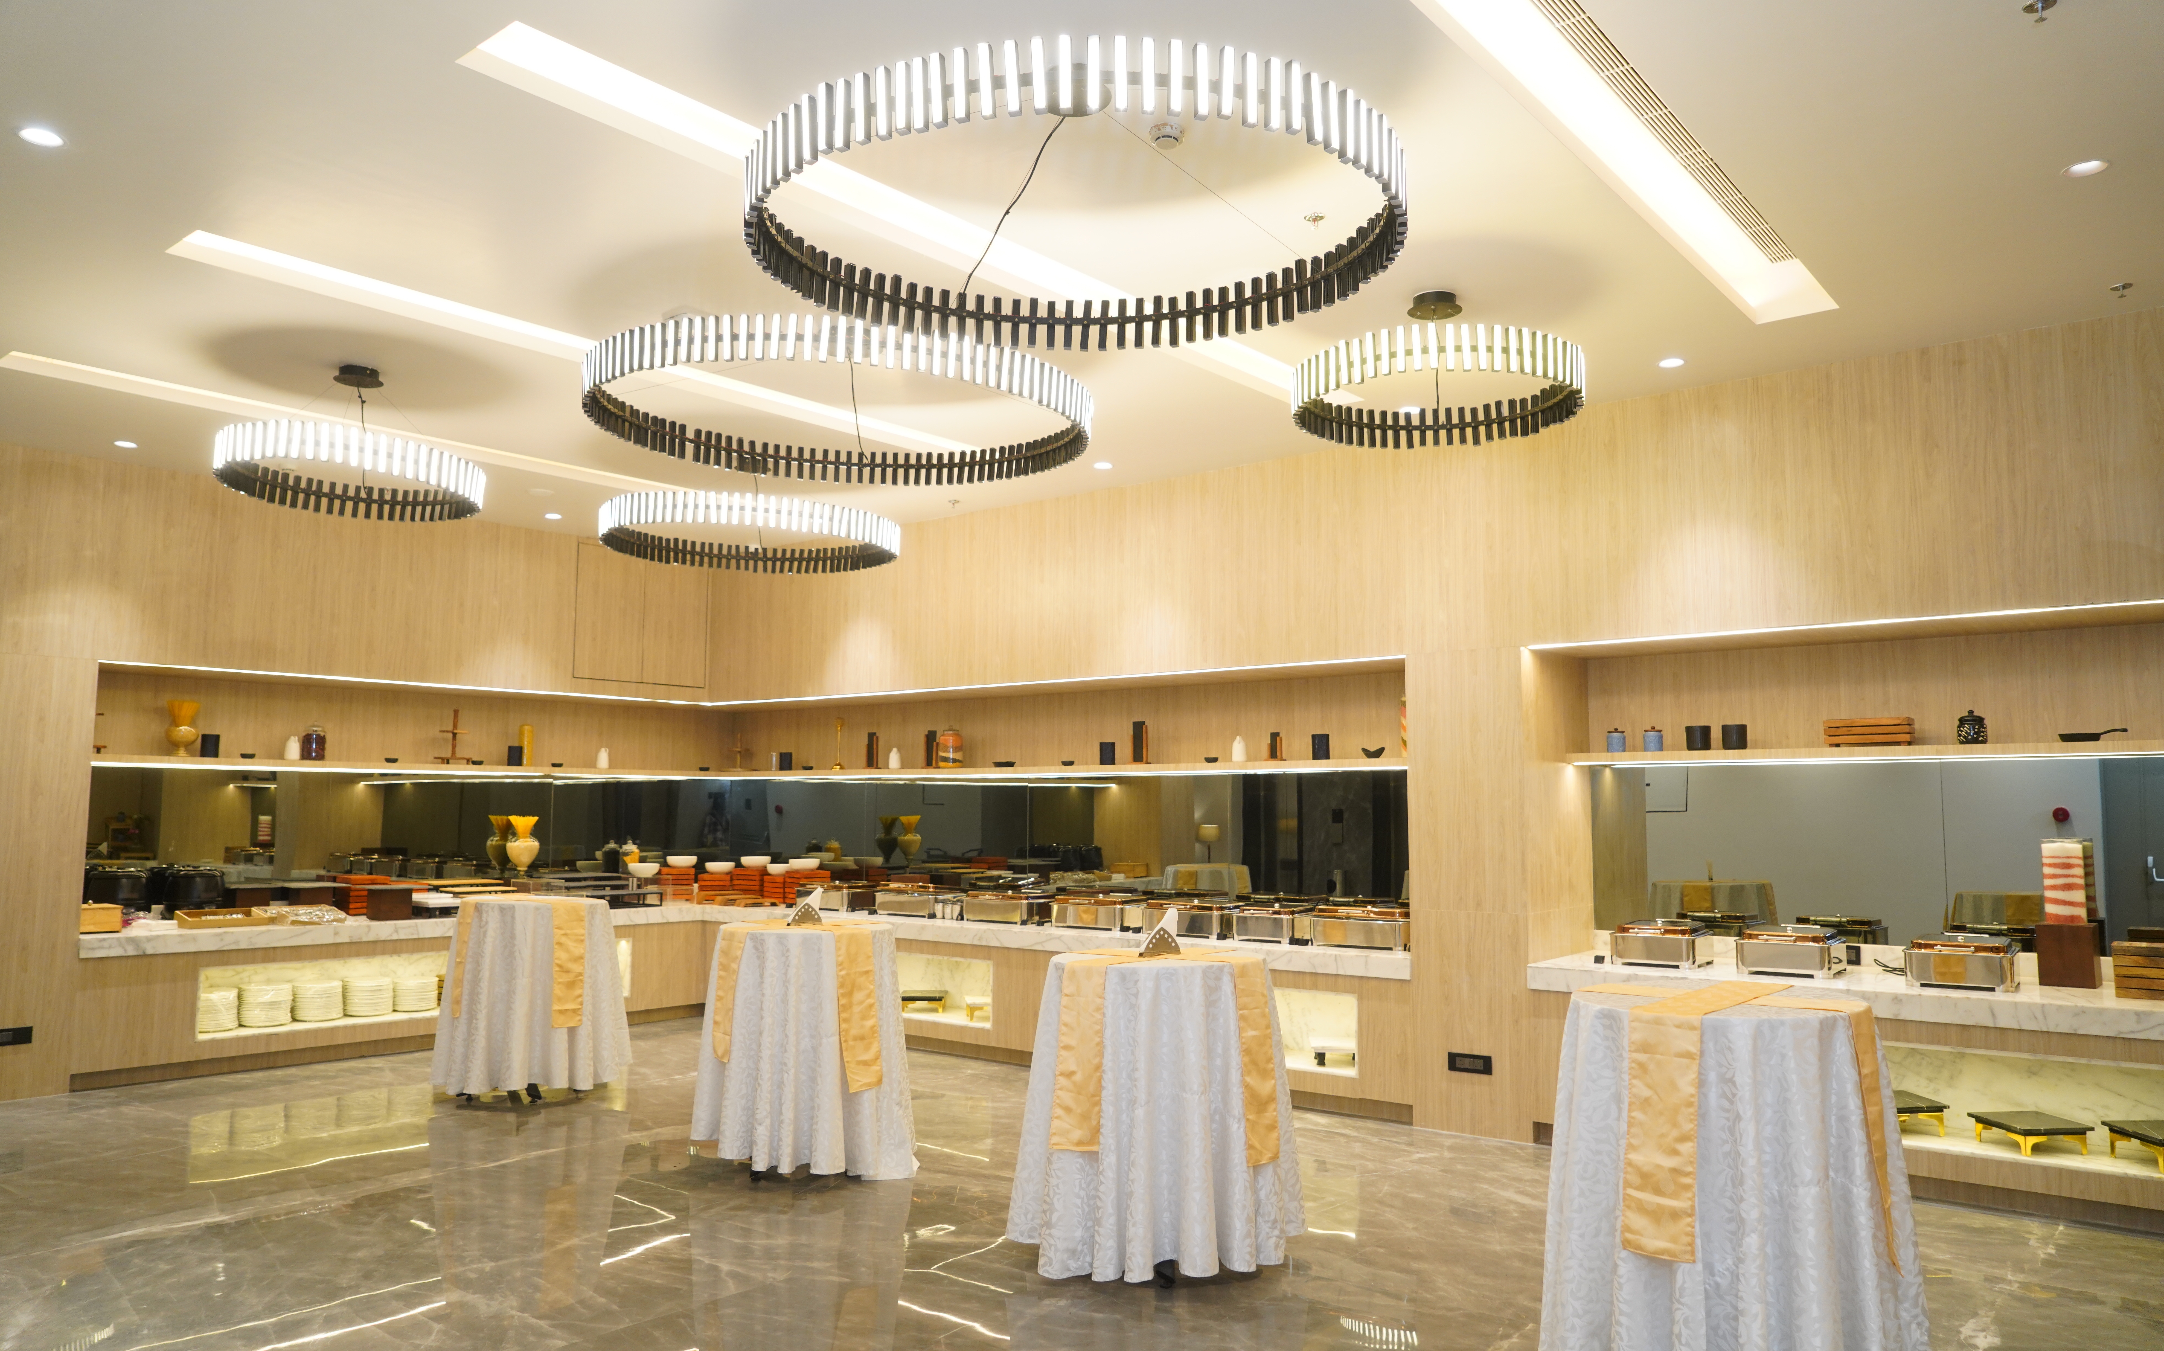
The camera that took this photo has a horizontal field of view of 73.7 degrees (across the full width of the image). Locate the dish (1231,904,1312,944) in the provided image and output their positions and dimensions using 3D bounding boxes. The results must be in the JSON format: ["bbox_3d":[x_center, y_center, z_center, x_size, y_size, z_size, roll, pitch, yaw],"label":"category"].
[{"bbox_3d":[1.170,1.439,8.424,0.378,0.210,0.420,-4,-7,40],"label":"dish"}]

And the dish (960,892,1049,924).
[{"bbox_3d":[-0.470,1.567,9.802,0.560,0.205,0.390,-4,-7,38],"label":"dish"}]

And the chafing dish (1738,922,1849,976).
[{"bbox_3d":[3.351,1.294,6.820,0.410,0.215,0.410,-4,-7,38],"label":"chafing dish"}]

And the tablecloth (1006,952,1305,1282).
[{"bbox_3d":[0.295,1.582,5.449,1.100,1.030,1.100,0,-5,0],"label":"tablecloth"}]

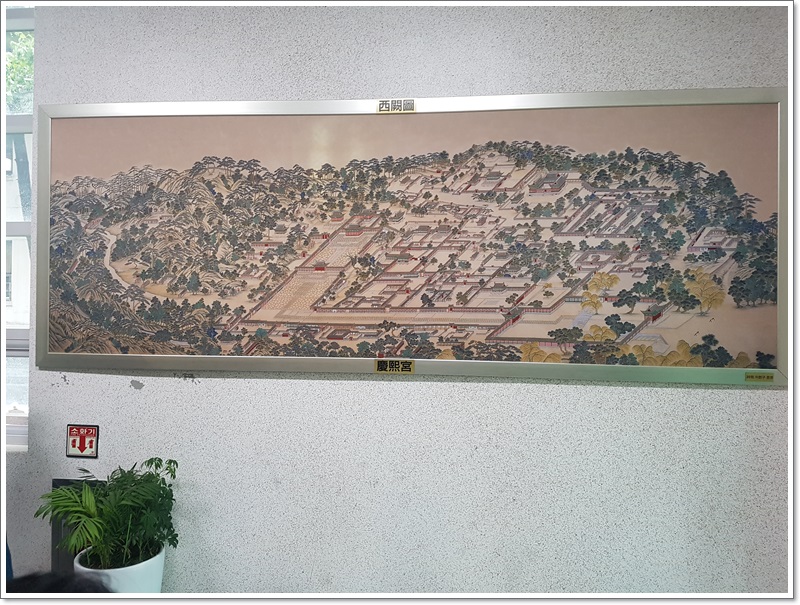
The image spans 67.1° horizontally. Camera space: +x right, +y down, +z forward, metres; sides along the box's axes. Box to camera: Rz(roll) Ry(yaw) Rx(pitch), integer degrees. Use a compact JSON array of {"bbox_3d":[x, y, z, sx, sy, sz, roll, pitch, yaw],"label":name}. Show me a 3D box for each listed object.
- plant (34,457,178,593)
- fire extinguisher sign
[{"bbox_3d":[-1.397,1.181,2.907,0.630,0.870,0.550,1,0,6],"label":"plant"},{"bbox_3d":[-1.729,0.759,3.279,0.182,0.178,0.012,1,0,6],"label":"fire extinguisher sign"}]

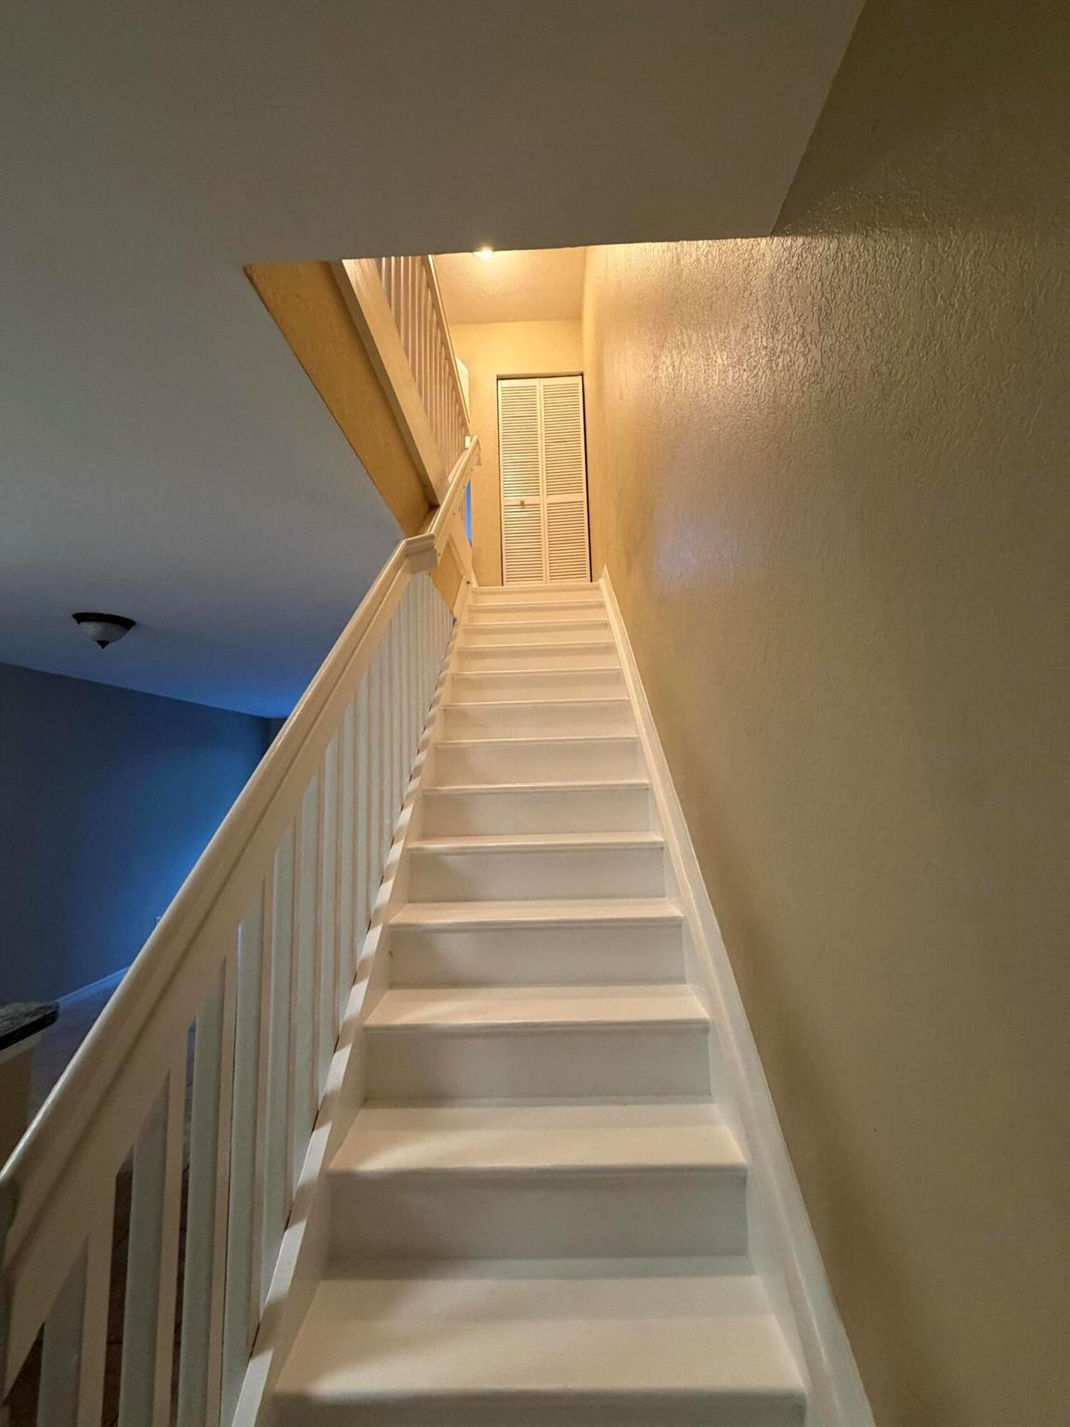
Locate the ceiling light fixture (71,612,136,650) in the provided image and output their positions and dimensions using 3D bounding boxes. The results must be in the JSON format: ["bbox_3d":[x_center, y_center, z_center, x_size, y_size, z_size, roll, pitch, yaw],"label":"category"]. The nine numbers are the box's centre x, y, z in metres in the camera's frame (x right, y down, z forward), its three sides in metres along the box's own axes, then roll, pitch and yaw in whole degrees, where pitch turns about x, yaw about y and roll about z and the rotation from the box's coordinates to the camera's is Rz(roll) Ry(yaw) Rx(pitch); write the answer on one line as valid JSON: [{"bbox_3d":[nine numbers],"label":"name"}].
[{"bbox_3d":[-2.473,-0.452,3.314,0.292,0.174,0.292,-2,-6,1],"label":"ceiling light fixture"}]

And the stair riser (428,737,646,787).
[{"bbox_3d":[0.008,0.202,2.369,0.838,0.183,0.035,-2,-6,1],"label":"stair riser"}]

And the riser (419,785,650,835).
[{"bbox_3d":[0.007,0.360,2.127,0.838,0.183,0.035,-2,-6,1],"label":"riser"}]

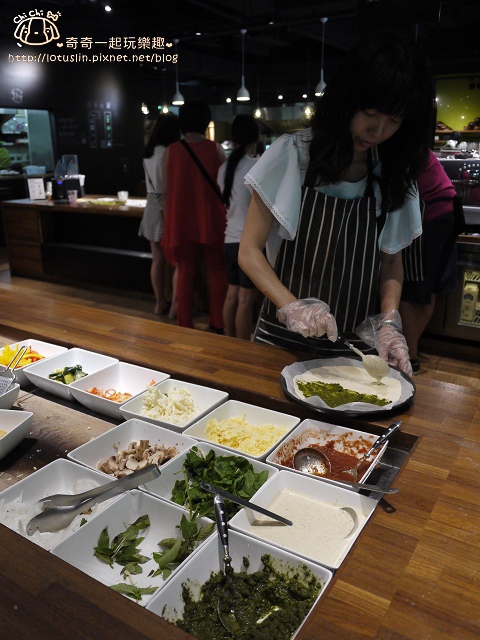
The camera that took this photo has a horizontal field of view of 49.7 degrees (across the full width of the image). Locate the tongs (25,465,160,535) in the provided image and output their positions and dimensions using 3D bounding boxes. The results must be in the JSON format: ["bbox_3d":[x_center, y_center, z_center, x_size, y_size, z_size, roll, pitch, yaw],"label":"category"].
[{"bbox_3d":[-0.232,0.280,0.832,0.212,0.040,0.065,-18,19,-4],"label":"tongs"}]

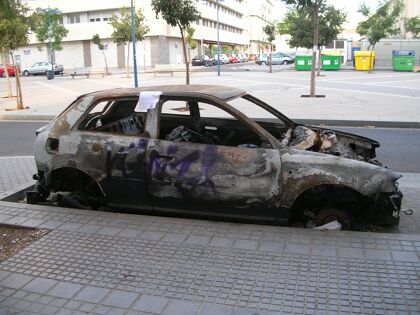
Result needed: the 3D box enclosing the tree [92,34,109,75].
[{"bbox_3d":[-8.637,-8.101,33.500,1.200,3.100,1.200,2,14,15],"label":"tree"}]

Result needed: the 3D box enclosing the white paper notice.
[{"bbox_3d":[-0.582,-0.533,4.040,0.230,0.200,0.040,2,-1,15],"label":"white paper notice"}]

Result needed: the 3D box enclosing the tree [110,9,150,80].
[{"bbox_3d":[-5.488,-7.744,28.600,2.500,4.700,2.500,2,14,15],"label":"tree"}]

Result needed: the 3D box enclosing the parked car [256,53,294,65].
[{"bbox_3d":[7.480,-11.283,48.500,4.200,1.420,1.680,2,14,15],"label":"parked car"}]

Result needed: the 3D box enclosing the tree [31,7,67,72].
[{"bbox_3d":[-12.916,-9.464,34.500,2.750,5.500,2.750,2,14,15],"label":"tree"}]

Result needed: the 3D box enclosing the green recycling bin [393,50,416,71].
[{"bbox_3d":[15.663,-7.771,34.200,1.680,1.680,1.300,2,14,15],"label":"green recycling bin"}]

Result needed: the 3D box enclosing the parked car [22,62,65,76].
[{"bbox_3d":[-16.975,-8.952,43.300,4.100,1.420,1.680,2,14,15],"label":"parked car"}]

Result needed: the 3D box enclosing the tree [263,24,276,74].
[{"bbox_3d":[4.315,-7.905,30.800,1.050,3.400,1.050,2,14,15],"label":"tree"}]

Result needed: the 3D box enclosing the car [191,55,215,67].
[{"bbox_3d":[-0.874,-12.080,53.000,1.720,1.420,4.250,3,14,19],"label":"car"}]

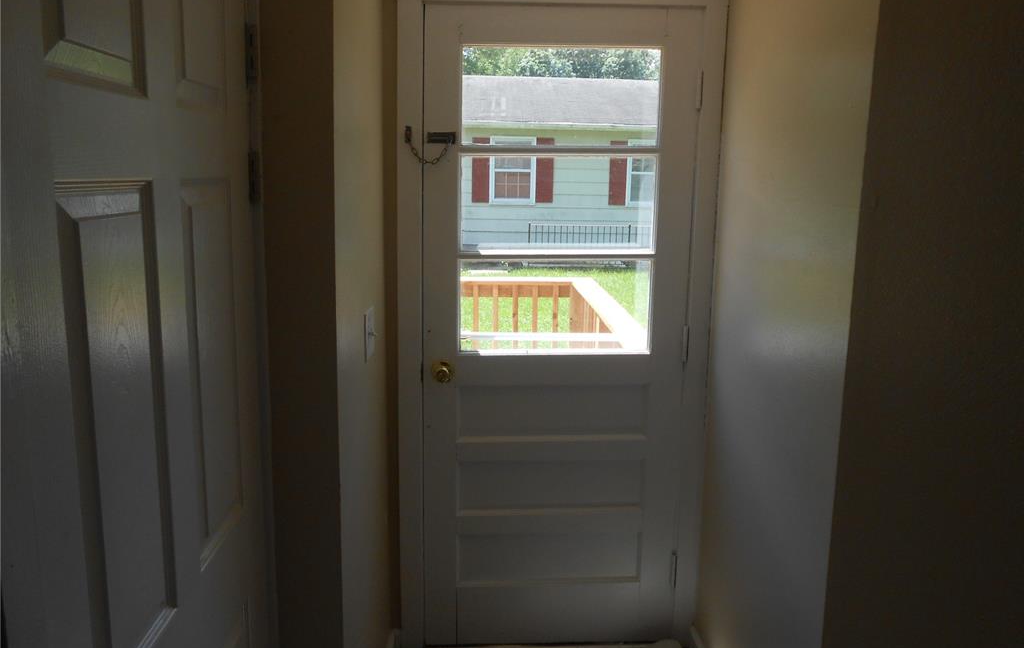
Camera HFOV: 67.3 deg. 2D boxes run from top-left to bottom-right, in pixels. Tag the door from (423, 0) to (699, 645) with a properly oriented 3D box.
[{"bbox_3d":[0.139,0.062,2.366,0.808,1.970,0.045,0,9,-3],"label":"door"}]

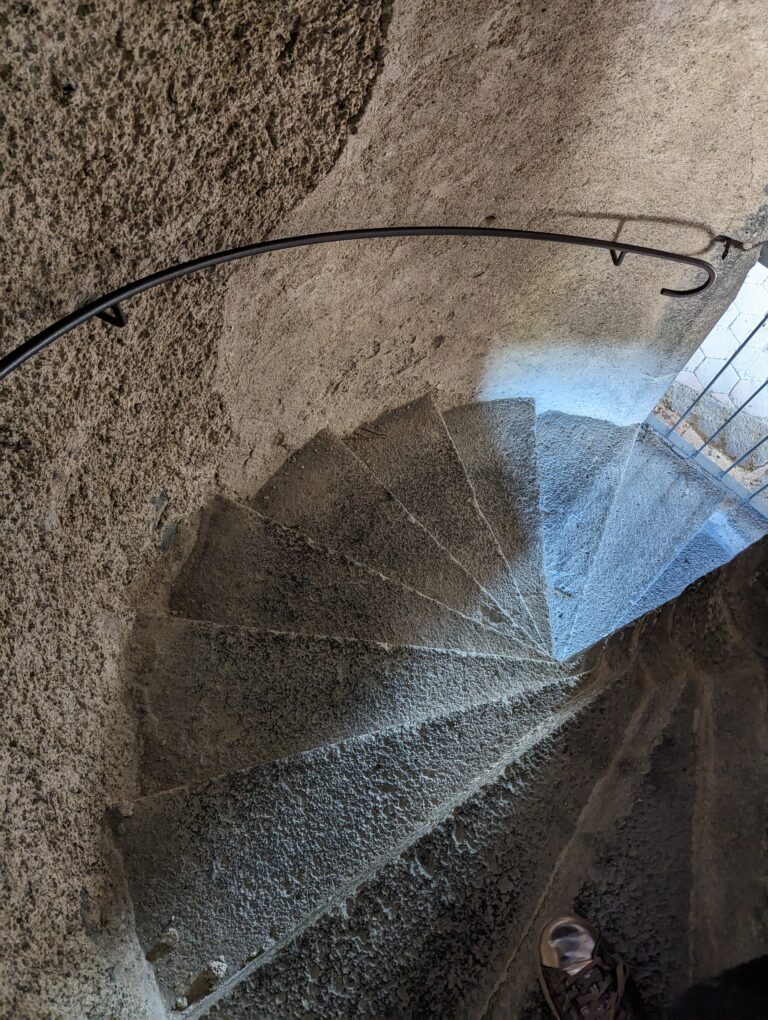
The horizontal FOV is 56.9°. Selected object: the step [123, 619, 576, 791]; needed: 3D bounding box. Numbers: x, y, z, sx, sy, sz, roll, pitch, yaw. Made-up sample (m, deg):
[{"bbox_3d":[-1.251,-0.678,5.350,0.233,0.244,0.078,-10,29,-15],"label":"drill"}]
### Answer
[{"bbox_3d":[-0.067,0.519,1.847,1.110,0.165,0.430,0,70,0],"label":"step"}]

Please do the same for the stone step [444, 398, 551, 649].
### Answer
[{"bbox_3d":[0.435,0.074,2.678,0.410,0.165,1.040,-5,70,-2],"label":"stone step"}]

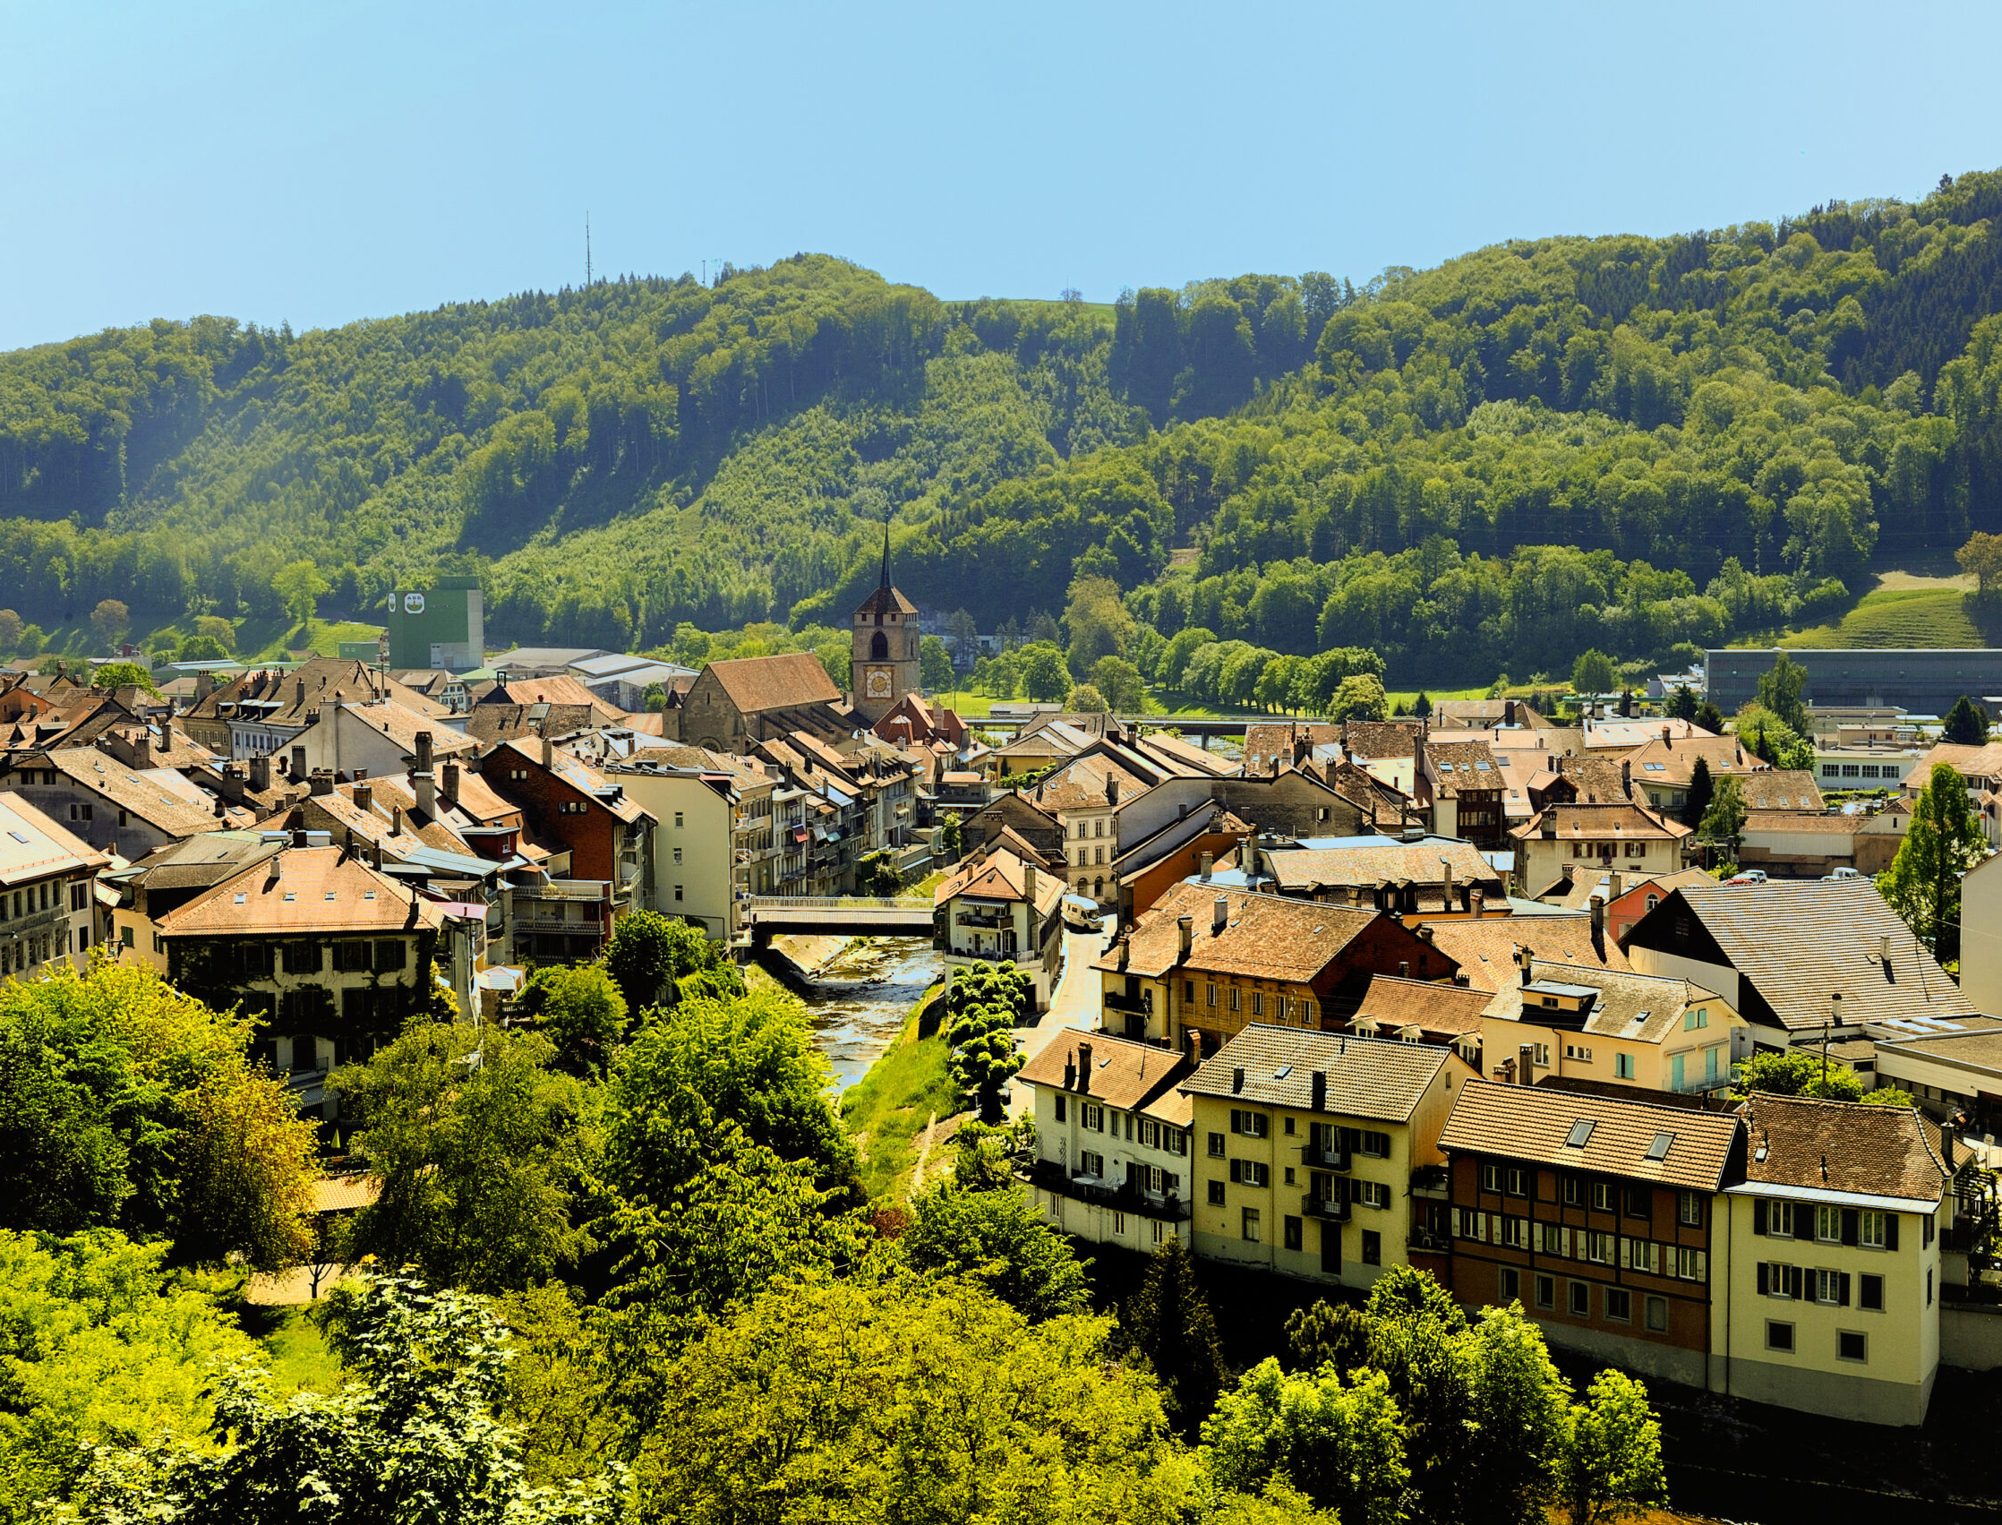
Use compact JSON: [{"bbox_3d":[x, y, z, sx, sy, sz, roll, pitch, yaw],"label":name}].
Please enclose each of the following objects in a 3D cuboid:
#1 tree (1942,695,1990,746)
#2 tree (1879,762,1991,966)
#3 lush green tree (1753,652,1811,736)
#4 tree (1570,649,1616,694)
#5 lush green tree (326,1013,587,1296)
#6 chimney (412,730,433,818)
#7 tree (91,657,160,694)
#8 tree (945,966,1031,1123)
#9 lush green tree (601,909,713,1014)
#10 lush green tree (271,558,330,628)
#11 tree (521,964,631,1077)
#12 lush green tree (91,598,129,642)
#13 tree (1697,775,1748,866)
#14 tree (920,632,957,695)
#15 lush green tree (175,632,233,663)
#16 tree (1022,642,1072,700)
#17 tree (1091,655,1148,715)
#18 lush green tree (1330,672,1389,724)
[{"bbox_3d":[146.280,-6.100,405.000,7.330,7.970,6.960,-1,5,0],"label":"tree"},{"bbox_3d":[81.960,9.380,235.710,9.110,18.960,9.110,1,5,19],"label":"tree"},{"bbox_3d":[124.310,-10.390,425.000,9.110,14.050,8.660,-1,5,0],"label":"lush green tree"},{"bbox_3d":[144.230,-20.070,650.570,10.670,15.200,10.670,1,4,12],"label":"tree"},{"bbox_3d":[-28.390,20.870,141.000,13.380,13.620,12.710,-1,5,0],"label":"lush green tree"},{"bbox_3d":[-44.210,1.010,205.240,1.450,6.570,1.200,0,4,10],"label":"chimney"},{"bbox_3d":[-199.820,-15.480,610.630,15.620,16.900,15.620,-2,4,-18],"label":"tree"},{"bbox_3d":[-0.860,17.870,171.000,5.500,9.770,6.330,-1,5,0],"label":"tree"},{"bbox_3d":[-28.220,16.480,219.340,8.920,9.070,8.920,-1,4,-7],"label":"lush green tree"},{"bbox_3d":[-240.960,-58.300,920.920,19.940,24.580,19.940,-2,4,-15],"label":"lush green tree"},{"bbox_3d":[-28.110,17.370,177.000,7.240,7.600,7.240,-1,5,0],"label":"tree"},{"bbox_3d":[-266.700,-42.330,800.000,11.790,13.280,11.790,-1,5,0],"label":"lush green tree"},{"bbox_3d":[84.190,7.070,312.430,5.740,11.460,5.740,1,4,15],"label":"tree"},{"bbox_3d":[-13.510,-20.080,545.000,9.130,12.620,9.130,-1,5,0],"label":"tree"},{"bbox_3d":[-247.720,-31.720,830.640,17.440,17.230,17.440,-2,4,-17],"label":"lush green tree"},{"bbox_3d":[8.710,-17.420,520.000,10.110,12.010,10.110,-1,5,0],"label":"tree"},{"bbox_3d":[21.980,-14.480,497.000,10.320,11.110,10.320,-1,5,0],"label":"tree"},{"bbox_3d":[69.750,-9.790,520.560,11.950,14.940,11.950,0,4,8],"label":"lush green tree"}]

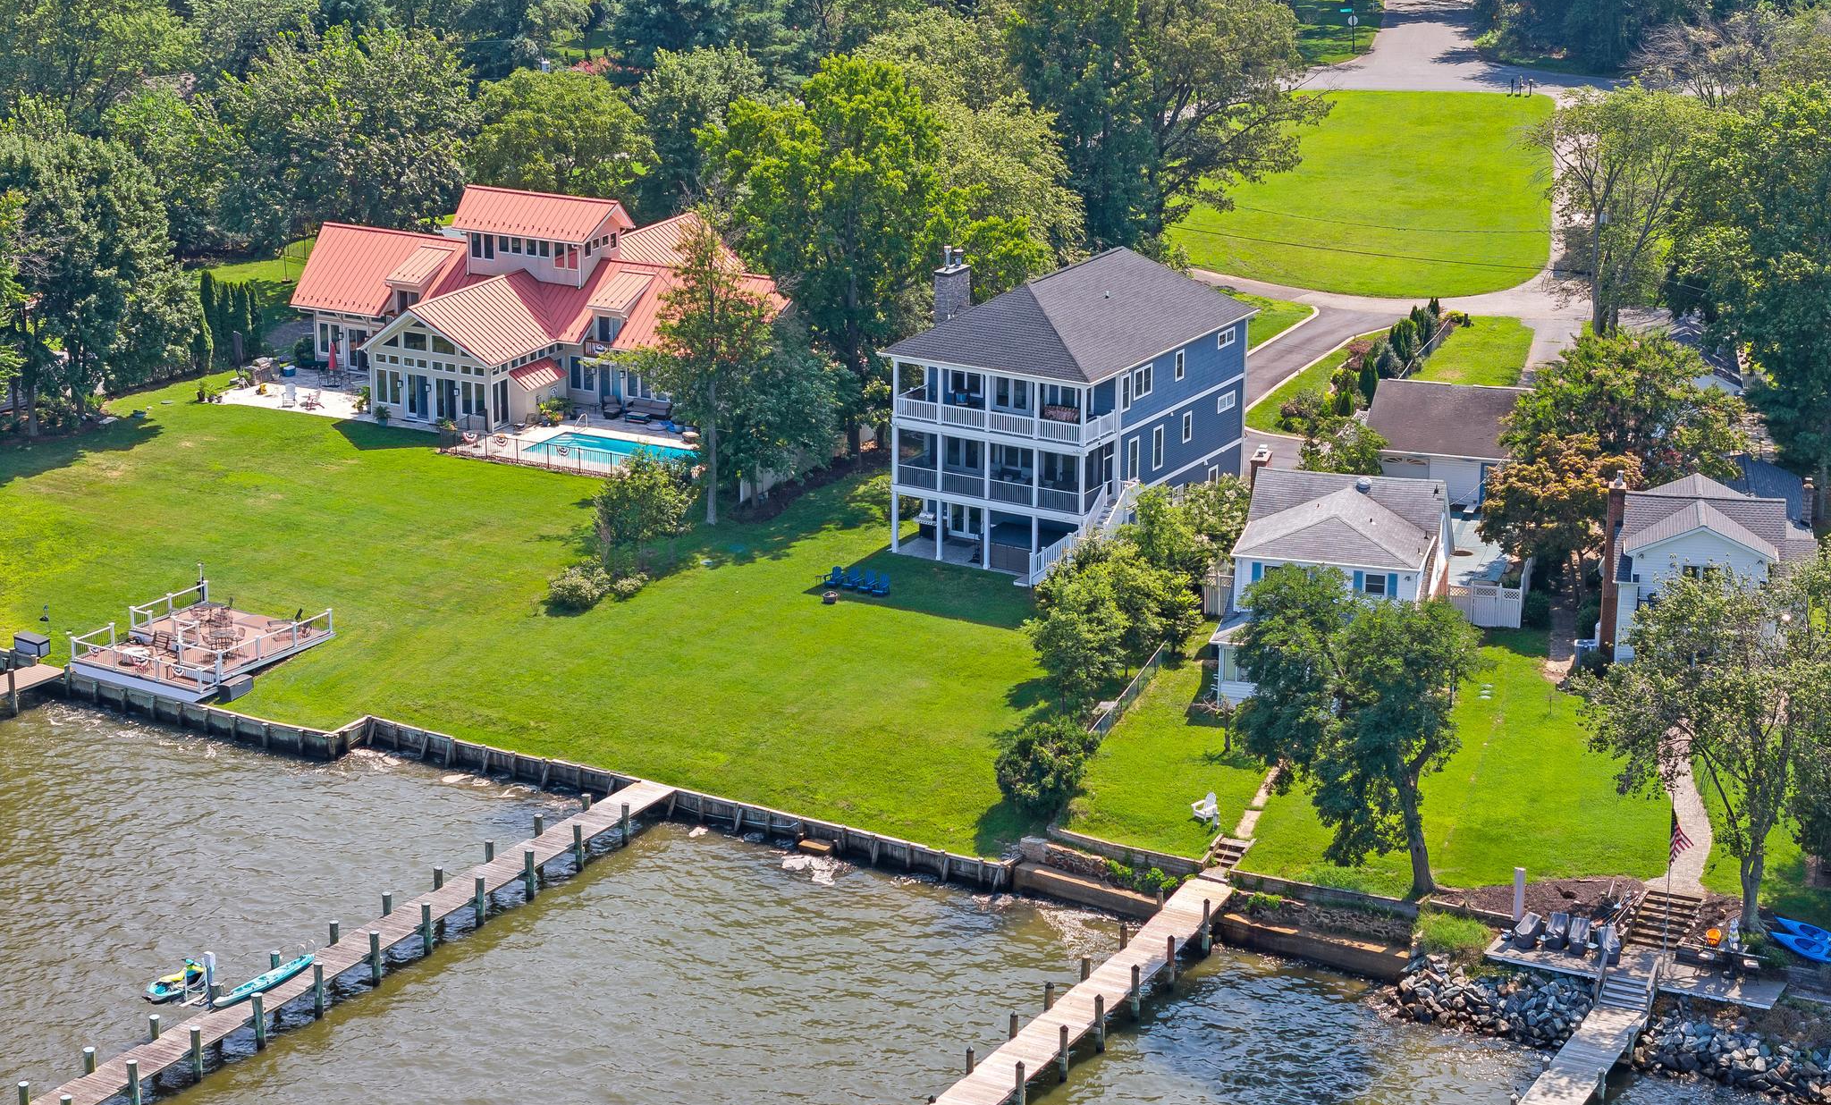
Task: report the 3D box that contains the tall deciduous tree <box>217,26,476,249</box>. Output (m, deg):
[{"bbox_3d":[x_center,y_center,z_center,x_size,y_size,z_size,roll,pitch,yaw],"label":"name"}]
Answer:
[{"bbox_3d":[-35.076,-26.238,230.126,16.000,12.533,15.000,0,17,0],"label":"tall deciduous tree"}]

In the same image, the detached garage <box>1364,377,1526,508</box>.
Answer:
[{"bbox_3d":[26.105,-5.835,178.370,8.000,4.500,9.400,5,17,15],"label":"detached garage"}]

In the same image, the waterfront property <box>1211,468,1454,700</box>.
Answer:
[{"bbox_3d":[17.336,1.071,152.619,7.900,6.900,15.000,5,17,15],"label":"waterfront property"}]

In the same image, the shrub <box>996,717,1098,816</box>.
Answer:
[{"bbox_3d":[4.900,7.899,138.624,3.800,3.400,3.600,0,17,0],"label":"shrub"}]

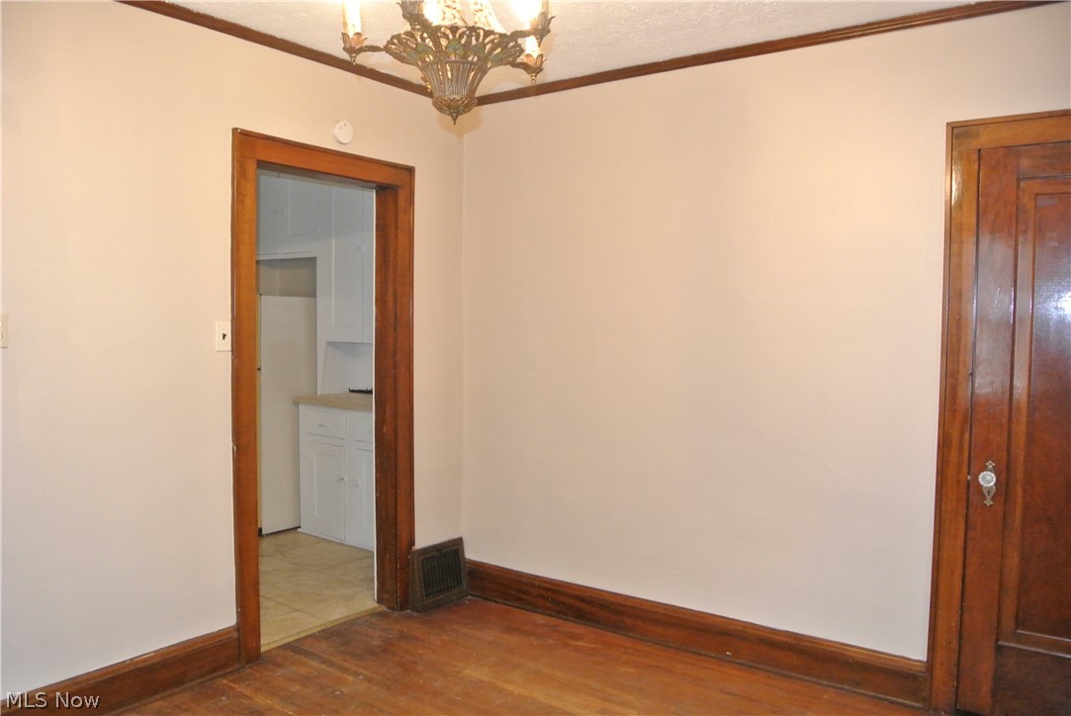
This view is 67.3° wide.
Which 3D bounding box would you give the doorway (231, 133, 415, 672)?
[{"bbox_3d":[-0.940,0.160,3.592,0.150,2.135,0.990,2,3,36],"label":"doorway"}]

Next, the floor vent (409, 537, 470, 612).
[{"bbox_3d":[-0.496,1.087,4.022,0.143,0.265,0.345,2,3,36],"label":"floor vent"}]

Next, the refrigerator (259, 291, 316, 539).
[{"bbox_3d":[-1.860,0.359,5.627,0.720,1.585,0.750,2,3,36],"label":"refrigerator"}]

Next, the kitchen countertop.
[{"bbox_3d":[-0.954,0.293,5.214,1.230,0.050,0.620,2,3,36],"label":"kitchen countertop"}]

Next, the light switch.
[{"bbox_3d":[-1.198,-0.082,3.103,0.017,0.115,0.071,2,3,36],"label":"light switch"}]

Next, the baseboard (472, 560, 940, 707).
[{"bbox_3d":[0.512,1.153,3.480,2.200,0.180,0.035,2,3,36],"label":"baseboard"}]

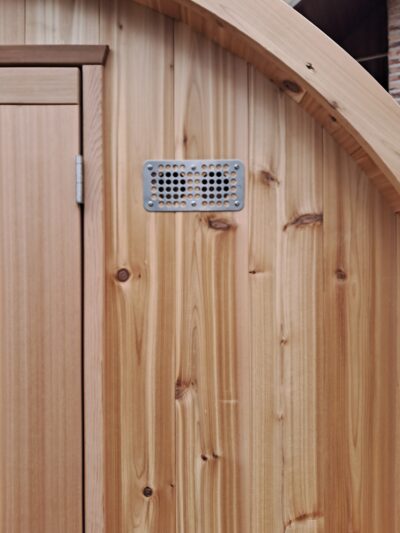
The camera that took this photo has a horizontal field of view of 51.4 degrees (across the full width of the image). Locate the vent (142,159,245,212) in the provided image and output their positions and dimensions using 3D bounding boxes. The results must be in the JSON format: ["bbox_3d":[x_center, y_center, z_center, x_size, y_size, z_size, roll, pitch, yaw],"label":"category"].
[{"bbox_3d":[-0.010,-0.141,0.732,0.177,0.090,0.005,0,0,0],"label":"vent"}]

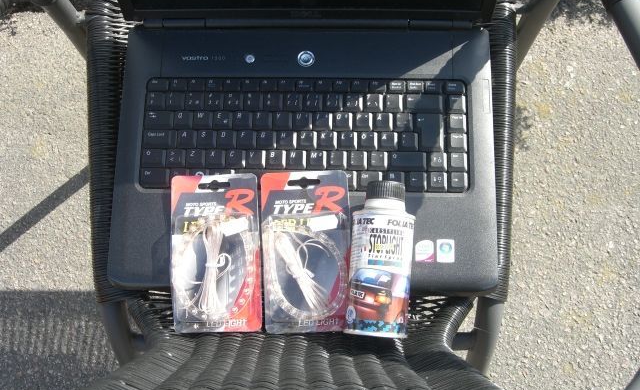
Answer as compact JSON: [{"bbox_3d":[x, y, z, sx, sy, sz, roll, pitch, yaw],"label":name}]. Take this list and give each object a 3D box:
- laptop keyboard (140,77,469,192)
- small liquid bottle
[{"bbox_3d":[-0.015,-0.058,0.667,0.307,0.012,0.110,1,77,2],"label":"laptop keyboard"},{"bbox_3d":[0.053,0.055,0.609,0.056,0.056,0.130,5,82,1],"label":"small liquid bottle"}]

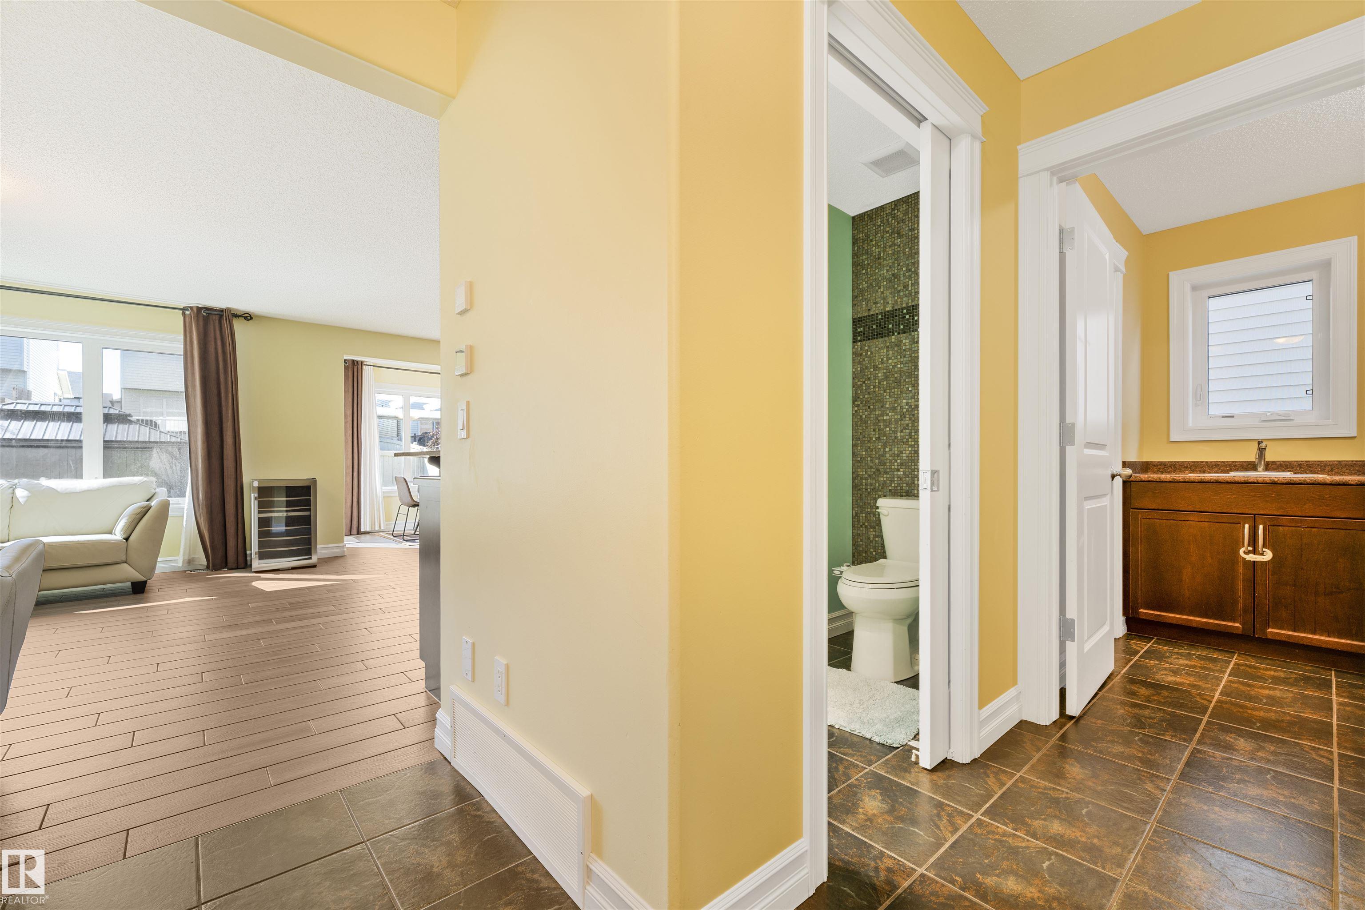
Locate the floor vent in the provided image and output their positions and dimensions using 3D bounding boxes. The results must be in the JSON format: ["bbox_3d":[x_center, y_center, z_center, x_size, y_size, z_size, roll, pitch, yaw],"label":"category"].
[{"bbox_3d":[-0.473,0.864,1.438,0.024,0.250,0.790,1,-1,-43],"label":"floor vent"}]

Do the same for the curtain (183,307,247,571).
[{"bbox_3d":[-4.221,-0.142,4.799,0.461,2.350,0.120,1,-1,-40],"label":"curtain"}]

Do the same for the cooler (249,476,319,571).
[{"bbox_3d":[-3.765,0.630,5.016,0.485,0.825,0.490,1,-1,-40],"label":"cooler"}]

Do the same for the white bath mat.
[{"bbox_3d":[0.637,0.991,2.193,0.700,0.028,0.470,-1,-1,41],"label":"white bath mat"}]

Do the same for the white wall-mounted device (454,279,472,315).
[{"bbox_3d":[-0.688,-0.491,1.669,0.020,0.088,0.080,1,-1,-43],"label":"white wall-mounted device"}]

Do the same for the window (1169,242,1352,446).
[{"bbox_3d":[3.315,-0.615,3.072,0.090,1.045,0.717,1,-1,-42],"label":"window"}]

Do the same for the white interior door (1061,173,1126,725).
[{"bbox_3d":[1.746,-0.021,2.259,0.720,2.025,0.037,1,-1,-42],"label":"white interior door"}]

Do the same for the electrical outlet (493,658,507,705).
[{"bbox_3d":[-0.507,0.636,1.493,0.008,0.117,0.076,1,-1,-43],"label":"electrical outlet"}]

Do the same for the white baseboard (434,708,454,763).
[{"bbox_3d":[-0.783,0.922,1.761,0.022,0.143,0.145,1,-1,-43],"label":"white baseboard"}]

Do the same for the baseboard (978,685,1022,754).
[{"bbox_3d":[1.121,0.927,1.879,0.390,0.145,0.020,1,-1,-41],"label":"baseboard"}]

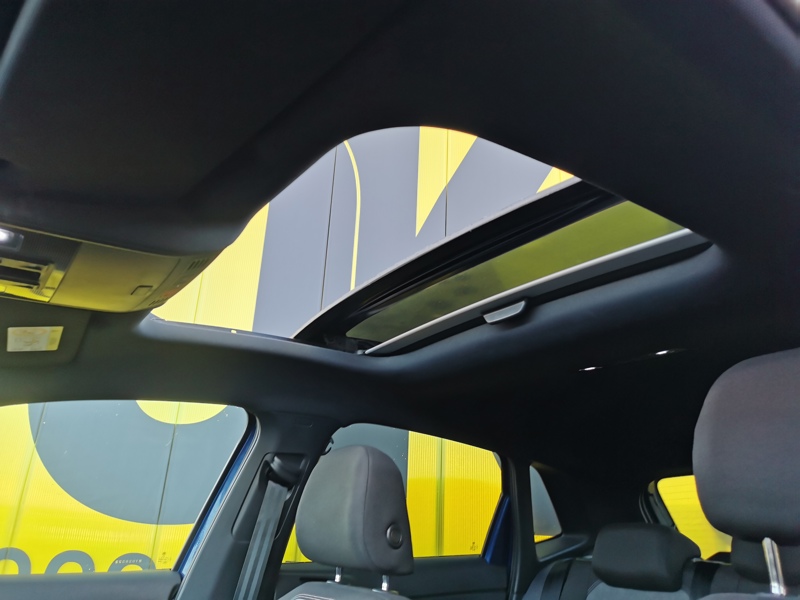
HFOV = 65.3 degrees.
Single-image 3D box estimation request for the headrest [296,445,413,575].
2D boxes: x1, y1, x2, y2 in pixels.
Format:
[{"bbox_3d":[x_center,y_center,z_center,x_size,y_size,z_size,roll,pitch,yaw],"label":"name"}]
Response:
[{"bbox_3d":[-0.078,0.341,1.024,0.125,0.190,0.250,17,-25,-32],"label":"headrest"}]

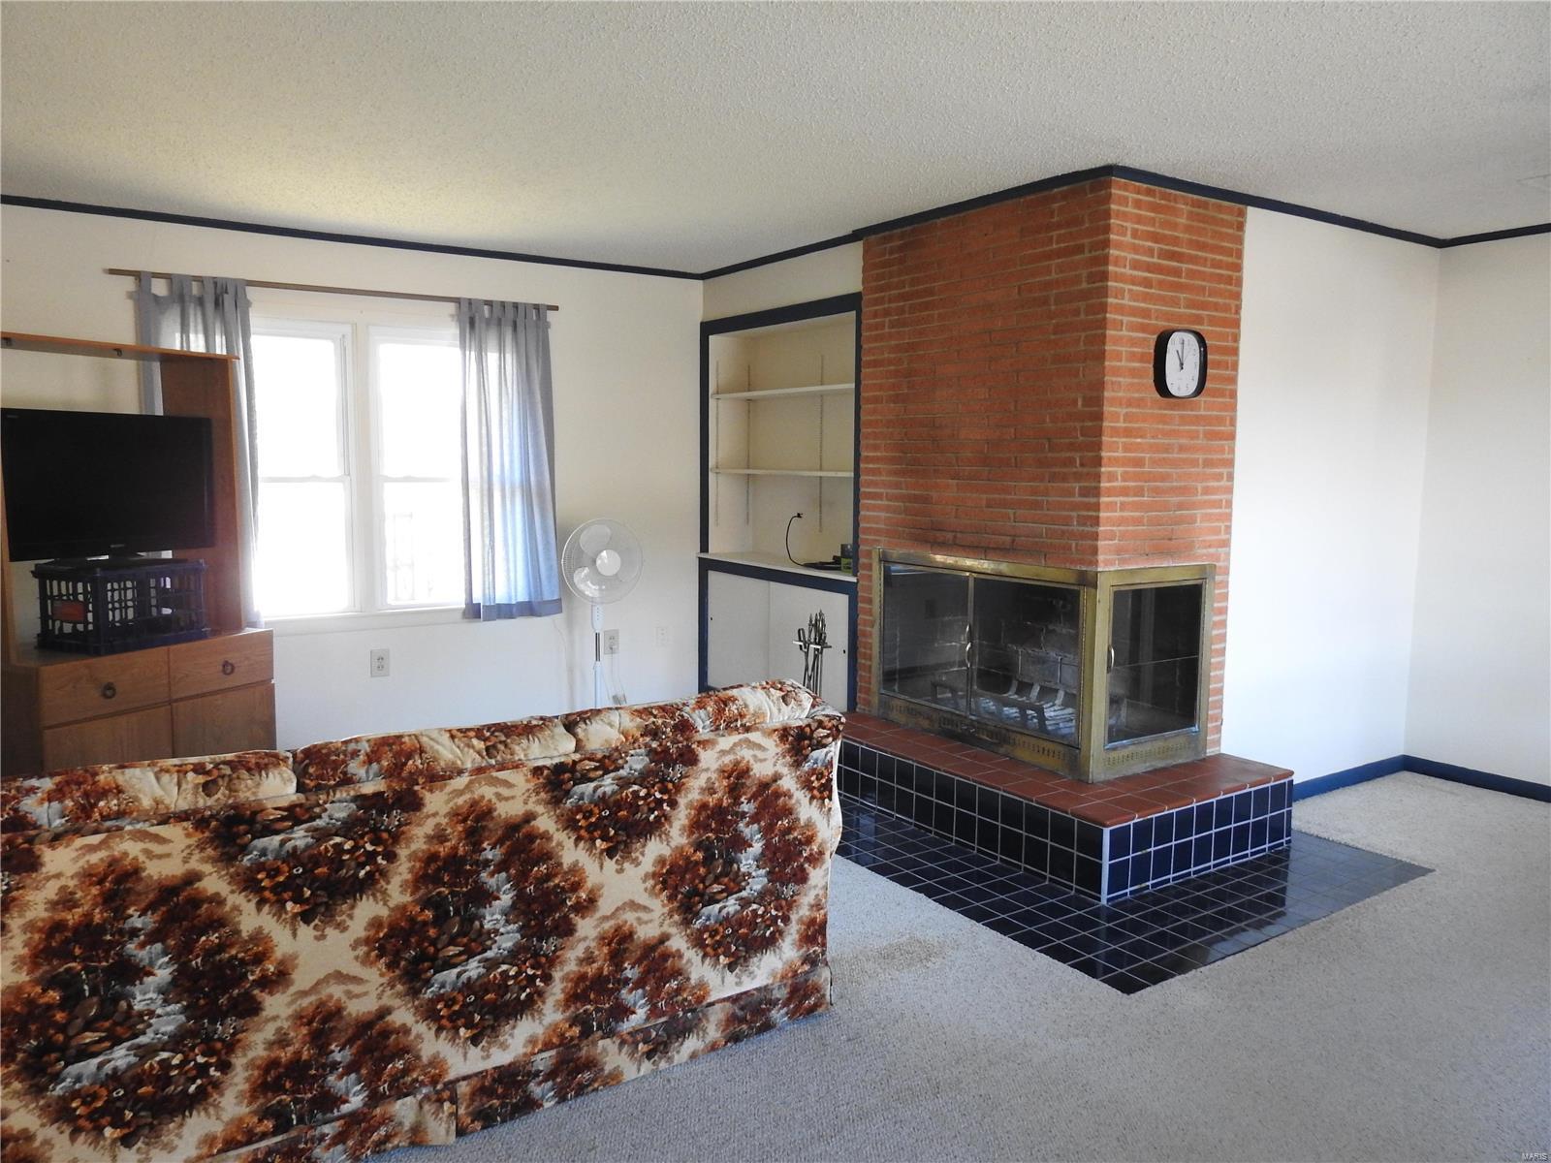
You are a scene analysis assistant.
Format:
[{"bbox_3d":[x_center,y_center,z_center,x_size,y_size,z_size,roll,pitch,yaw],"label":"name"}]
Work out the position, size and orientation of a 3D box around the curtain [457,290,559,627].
[{"bbox_3d":[-1.301,-0.592,5.358,0.531,1.562,0.101,-4,7,-34],"label":"curtain"}]

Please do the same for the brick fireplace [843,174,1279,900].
[{"bbox_3d":[1.065,-0.246,4.446,1.096,2.444,1.727,-4,7,-34],"label":"brick fireplace"}]

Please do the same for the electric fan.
[{"bbox_3d":[-0.868,0.271,5.442,0.434,1.178,0.364,-3,7,-29],"label":"electric fan"}]

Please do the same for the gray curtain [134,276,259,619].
[{"bbox_3d":[-2.446,-0.525,4.591,0.442,1.510,0.101,-4,7,-34],"label":"gray curtain"}]

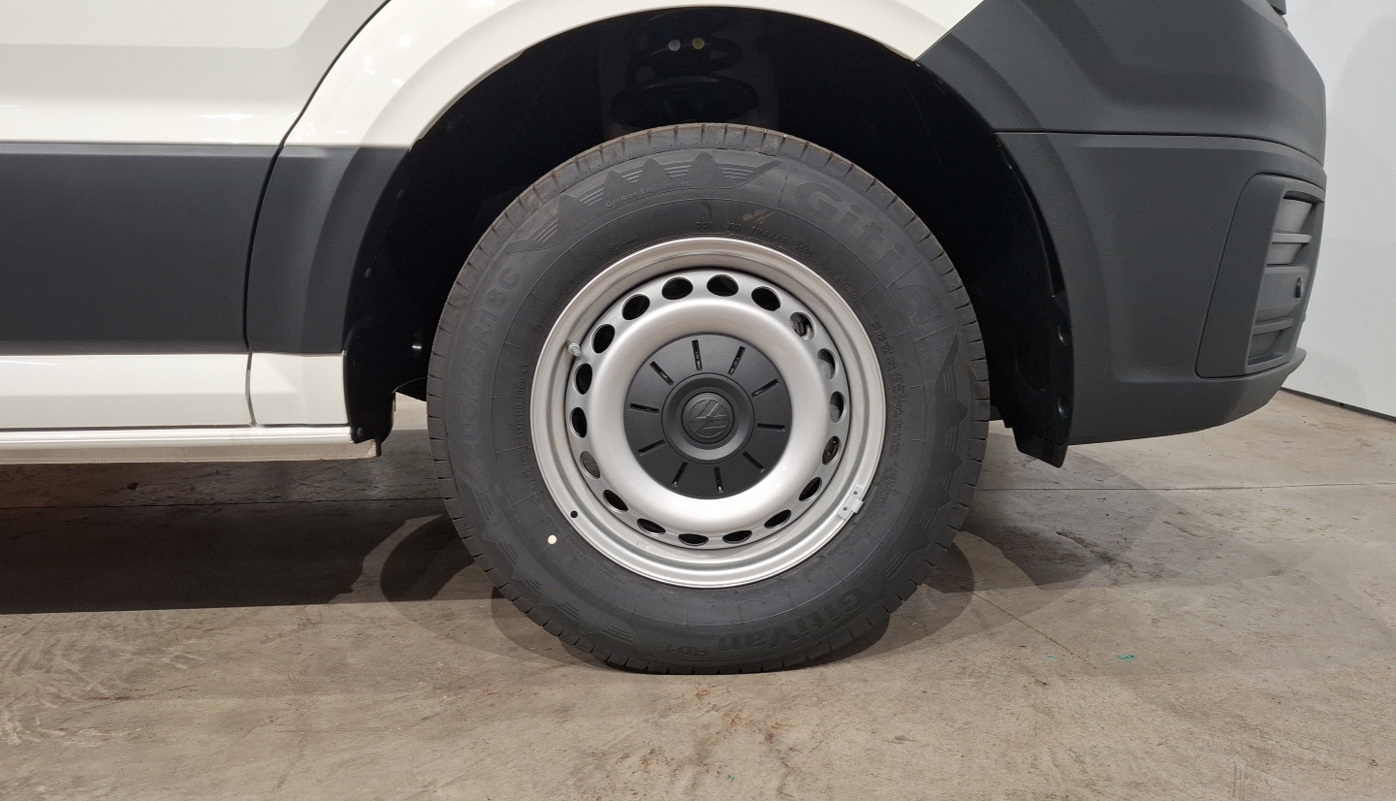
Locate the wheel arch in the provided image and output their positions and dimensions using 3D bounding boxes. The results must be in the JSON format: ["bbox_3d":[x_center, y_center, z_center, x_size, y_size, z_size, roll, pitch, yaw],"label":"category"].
[{"bbox_3d":[-0.042,-0.207,1.211,0.982,0.516,0.260,0,9,-1],"label":"wheel arch"}]

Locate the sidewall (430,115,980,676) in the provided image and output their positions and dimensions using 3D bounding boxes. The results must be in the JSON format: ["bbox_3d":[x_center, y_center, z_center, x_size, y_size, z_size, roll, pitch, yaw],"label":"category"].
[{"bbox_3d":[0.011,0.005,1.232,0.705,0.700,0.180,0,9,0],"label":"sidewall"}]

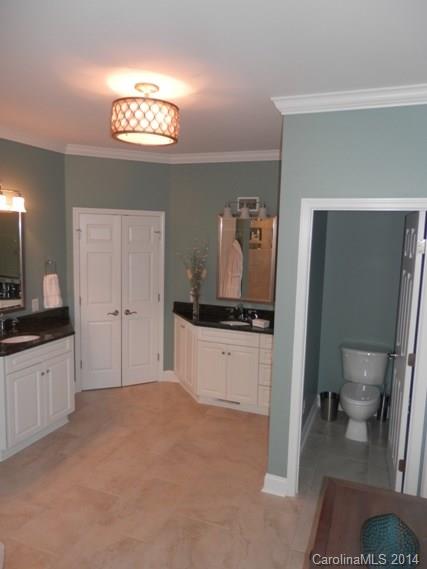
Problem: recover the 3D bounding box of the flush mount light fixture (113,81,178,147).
[{"bbox_3d":[-0.412,-1.053,2.531,0.410,0.305,0.410,1,7,0],"label":"flush mount light fixture"}]

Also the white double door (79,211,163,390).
[{"bbox_3d":[-1.068,0.207,4.812,0.980,2.060,0.070,-2,8,-24],"label":"white double door"}]

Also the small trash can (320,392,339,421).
[{"bbox_3d":[1.204,1.253,4.244,0.170,0.250,0.170,4,8,21],"label":"small trash can"}]

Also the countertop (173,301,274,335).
[{"bbox_3d":[0.154,0.373,4.511,1.530,0.135,0.520,4,8,21],"label":"countertop"}]

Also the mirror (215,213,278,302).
[{"bbox_3d":[0.364,-0.281,4.611,0.670,0.955,0.040,4,8,21],"label":"mirror"}]

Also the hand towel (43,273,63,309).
[{"bbox_3d":[-1.663,0.069,4.258,0.090,0.370,0.190,4,8,21],"label":"hand towel"}]

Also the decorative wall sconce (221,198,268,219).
[{"bbox_3d":[0.338,-0.836,4.490,0.540,0.210,0.160,4,8,21],"label":"decorative wall sconce"}]

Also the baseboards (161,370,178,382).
[{"bbox_3d":[-0.531,1.154,5.127,0.190,0.140,0.040,2,7,1],"label":"baseboards"}]

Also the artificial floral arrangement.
[{"bbox_3d":[-0.218,-0.038,4.509,0.280,0.840,0.260,1,7,0],"label":"artificial floral arrangement"}]

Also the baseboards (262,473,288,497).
[{"bbox_3d":[0.455,1.448,2.979,0.170,0.145,0.025,4,8,21],"label":"baseboards"}]

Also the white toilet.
[{"bbox_3d":[1.417,1.038,3.945,0.450,0.770,0.690,4,8,21],"label":"white toilet"}]

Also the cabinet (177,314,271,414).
[{"bbox_3d":[0.168,0.870,4.593,1.500,0.870,0.470,4,8,21],"label":"cabinet"}]

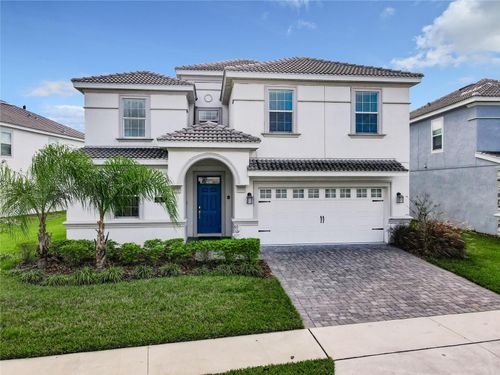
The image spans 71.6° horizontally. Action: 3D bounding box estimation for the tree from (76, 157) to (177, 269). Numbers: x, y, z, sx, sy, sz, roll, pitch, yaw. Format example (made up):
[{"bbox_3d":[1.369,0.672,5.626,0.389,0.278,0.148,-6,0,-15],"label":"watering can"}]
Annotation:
[{"bbox_3d":[-3.420,0.710,9.600,2.700,3.100,2.400,0,0,-5],"label":"tree"}]

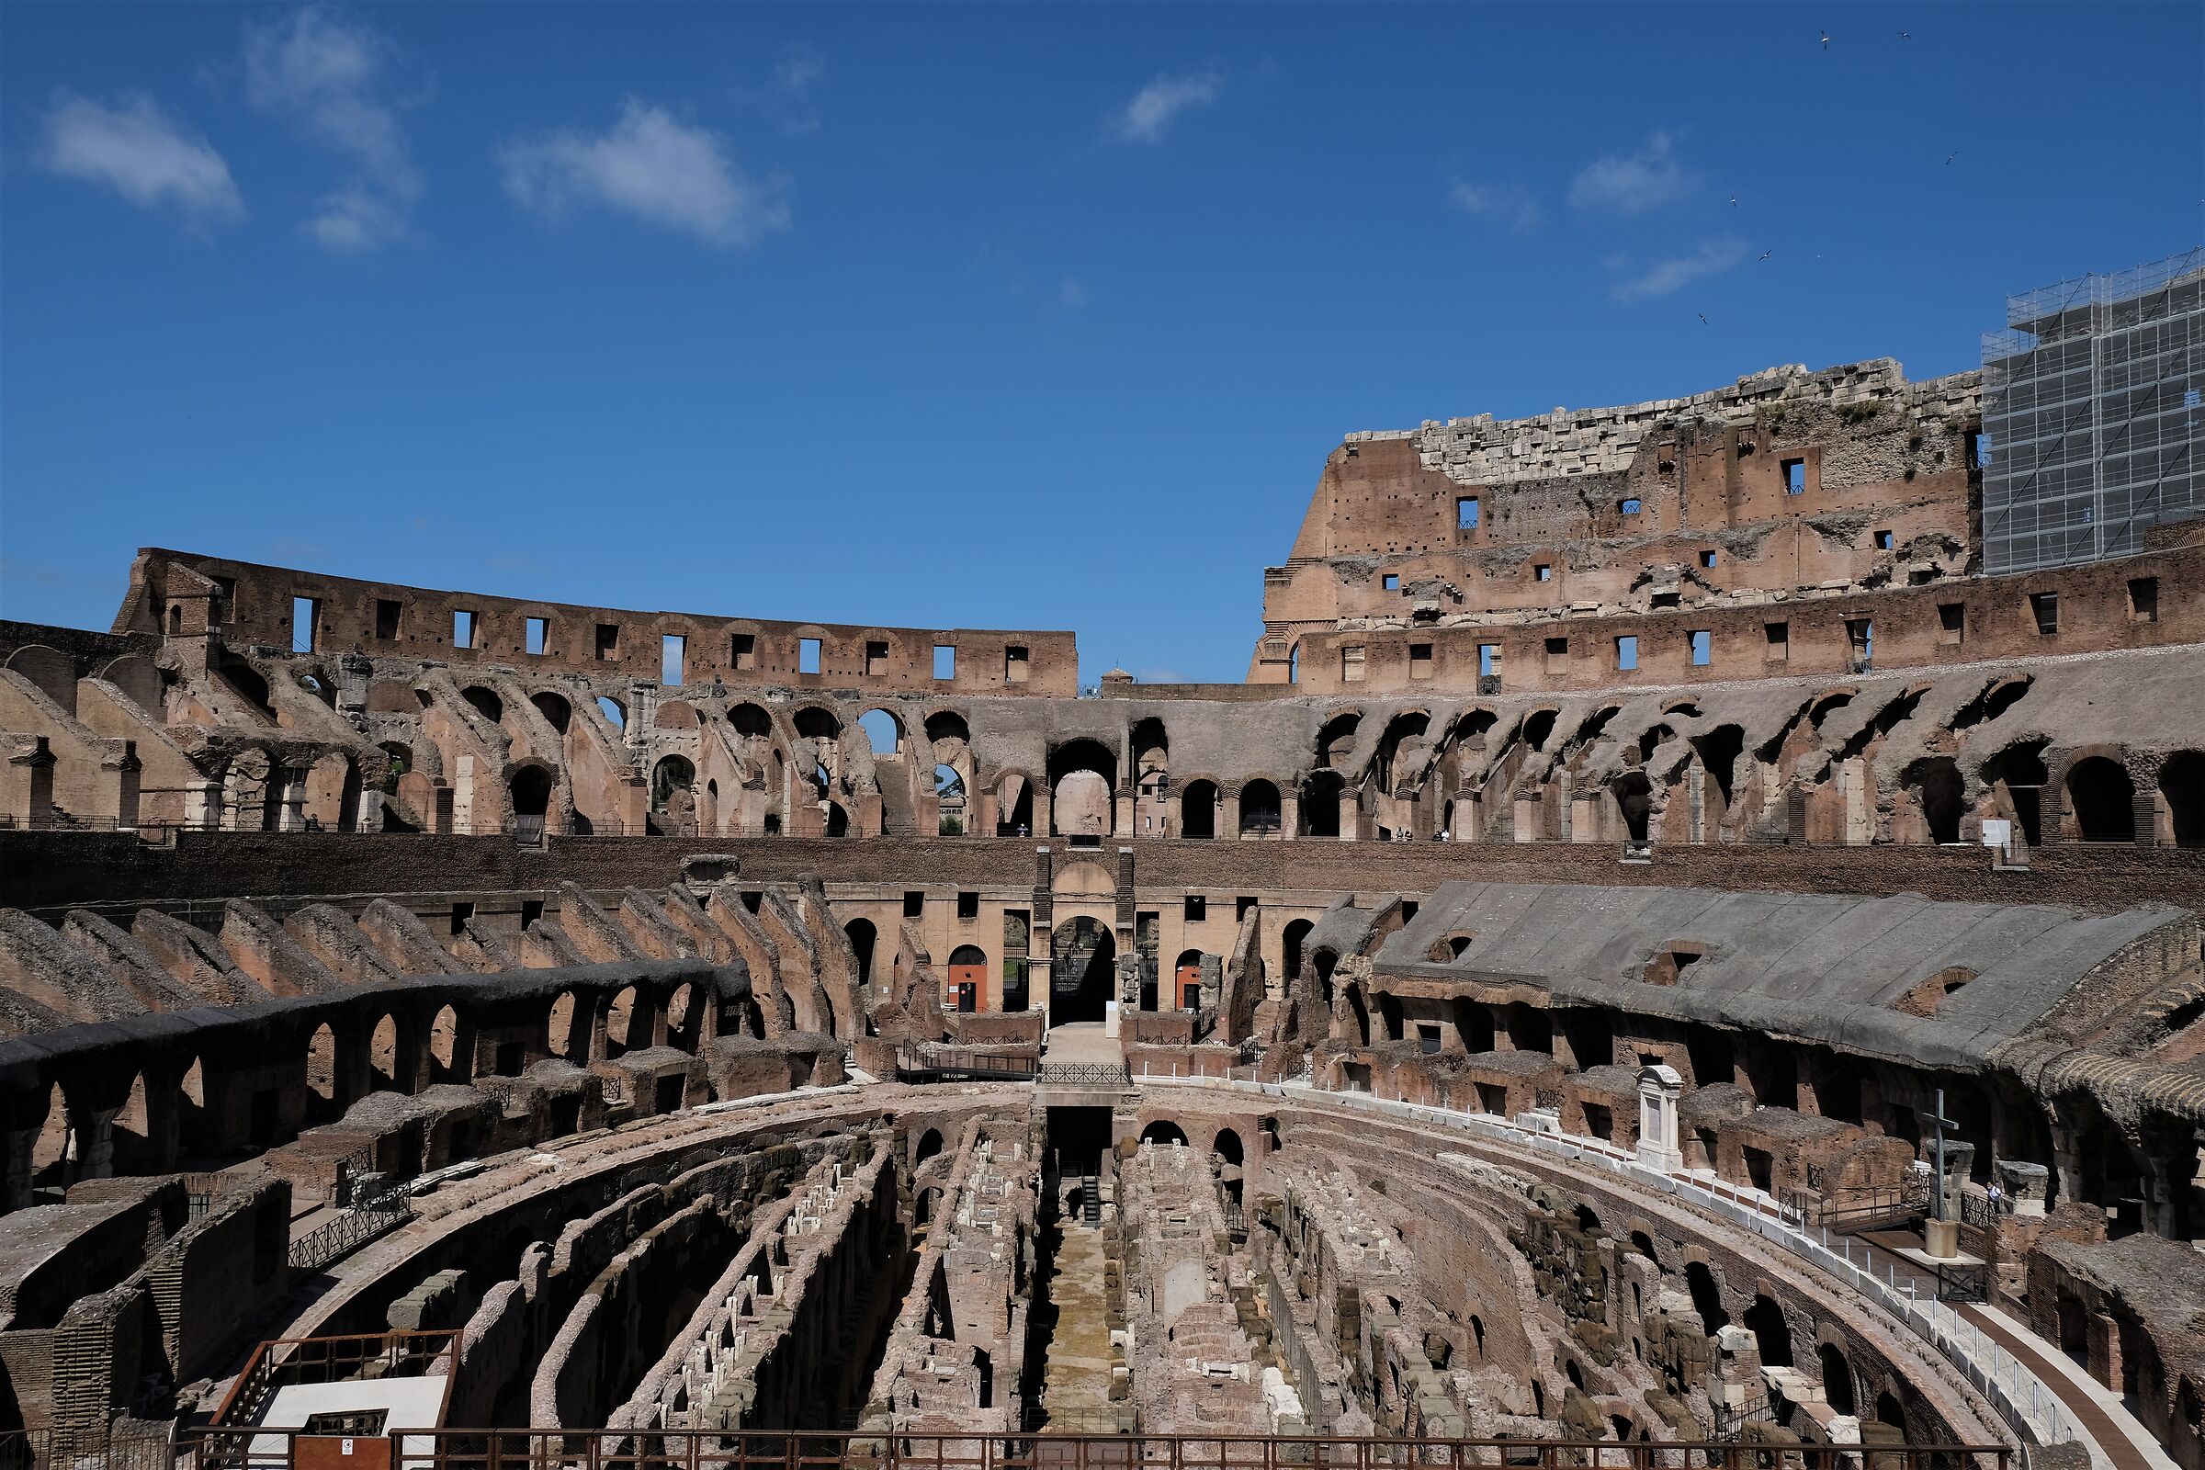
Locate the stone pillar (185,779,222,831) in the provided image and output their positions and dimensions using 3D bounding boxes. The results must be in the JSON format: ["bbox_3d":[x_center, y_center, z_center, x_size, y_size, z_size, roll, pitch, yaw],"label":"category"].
[{"bbox_3d":[-43.618,3.535,80.292,1.450,2.677,0.950,-1,-4,21],"label":"stone pillar"}]

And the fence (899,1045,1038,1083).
[{"bbox_3d":[-7.446,18.357,92.000,7.900,2.205,1.200,1,-4,-3],"label":"fence"}]

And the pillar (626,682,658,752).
[{"bbox_3d":[-32.603,-1.191,117.000,1.800,4.999,1.200,3,-5,-37],"label":"pillar"}]

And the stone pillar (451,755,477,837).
[{"bbox_3d":[-37.618,3.743,97.594,1.550,4.981,0.750,-2,-4,37],"label":"stone pillar"}]

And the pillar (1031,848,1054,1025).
[{"bbox_3d":[-4.058,13.544,111.494,1.450,11.937,1.200,1,-4,-1],"label":"pillar"}]

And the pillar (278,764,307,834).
[{"bbox_3d":[-41.611,3.473,84.992,0.900,3.705,1.050,-1,-4,25],"label":"pillar"}]

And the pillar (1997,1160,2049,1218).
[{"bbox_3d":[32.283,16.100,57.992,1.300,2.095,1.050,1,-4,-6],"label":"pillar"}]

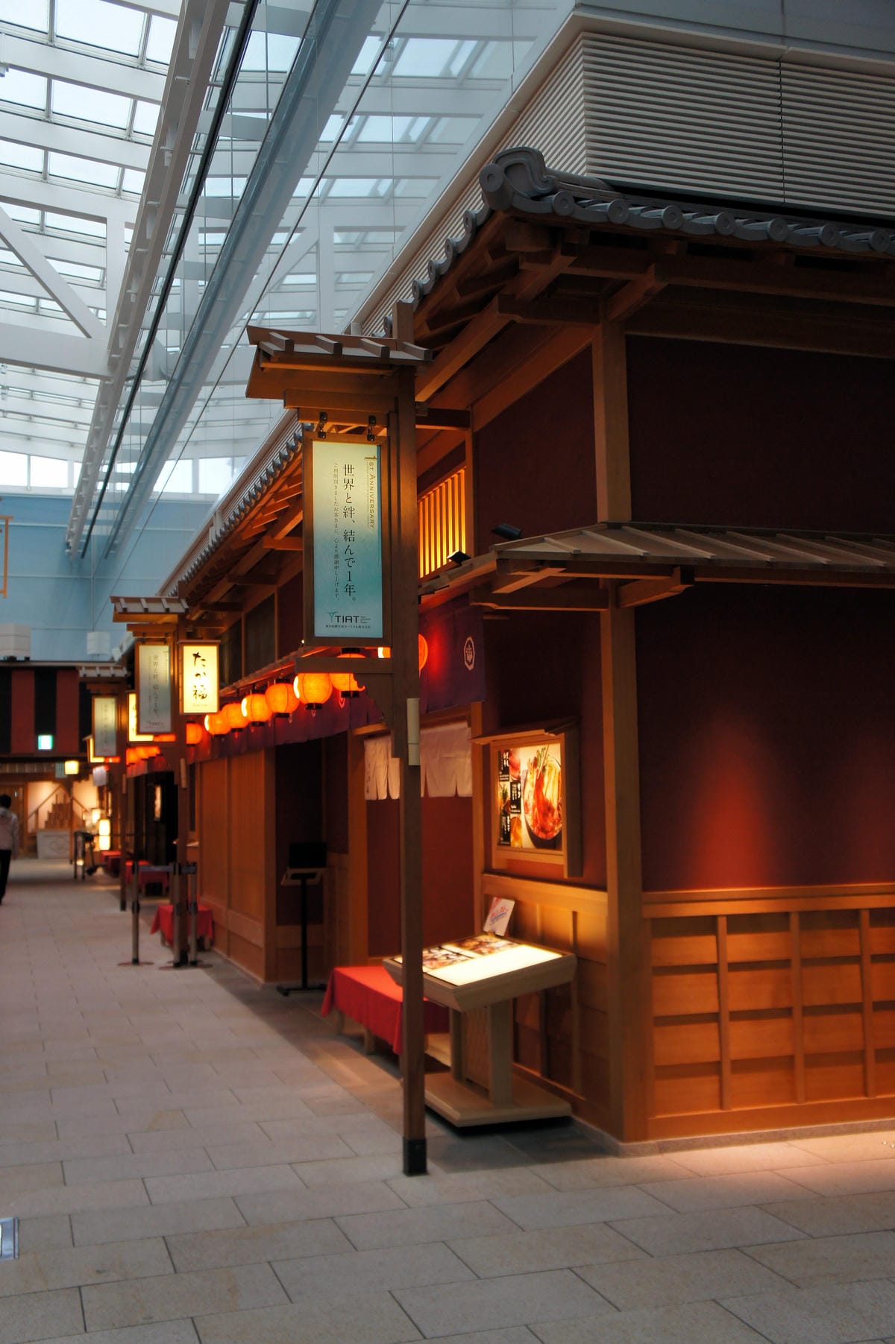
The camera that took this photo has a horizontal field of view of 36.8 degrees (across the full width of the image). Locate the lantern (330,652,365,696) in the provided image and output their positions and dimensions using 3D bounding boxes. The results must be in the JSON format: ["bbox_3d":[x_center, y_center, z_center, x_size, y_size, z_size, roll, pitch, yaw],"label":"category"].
[{"bbox_3d":[-0.549,0.006,7.633,0.240,0.265,0.240,1,-6,-18],"label":"lantern"}]

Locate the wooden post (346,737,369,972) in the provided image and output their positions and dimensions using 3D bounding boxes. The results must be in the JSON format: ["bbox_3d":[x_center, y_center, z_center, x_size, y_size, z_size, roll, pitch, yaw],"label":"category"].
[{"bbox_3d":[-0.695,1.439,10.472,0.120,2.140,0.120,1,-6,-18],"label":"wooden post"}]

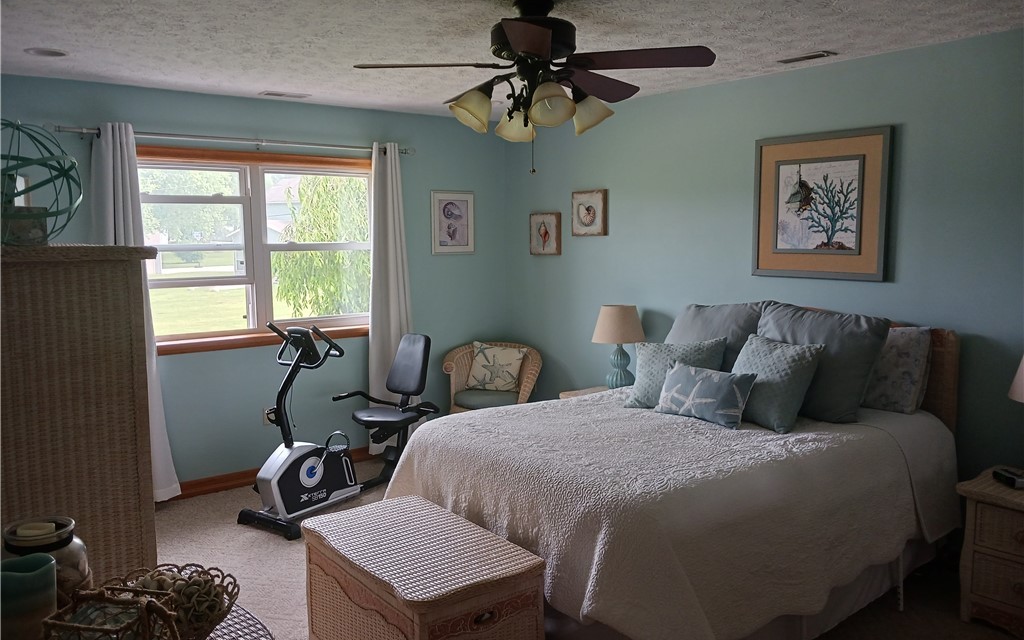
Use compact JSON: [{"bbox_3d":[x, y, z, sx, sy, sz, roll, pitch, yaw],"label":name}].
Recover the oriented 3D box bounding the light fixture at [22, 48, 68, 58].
[{"bbox_3d":[-2.138,-1.222,3.663,0.190,0.025,0.190,-5,8,-37],"label":"light fixture"}]

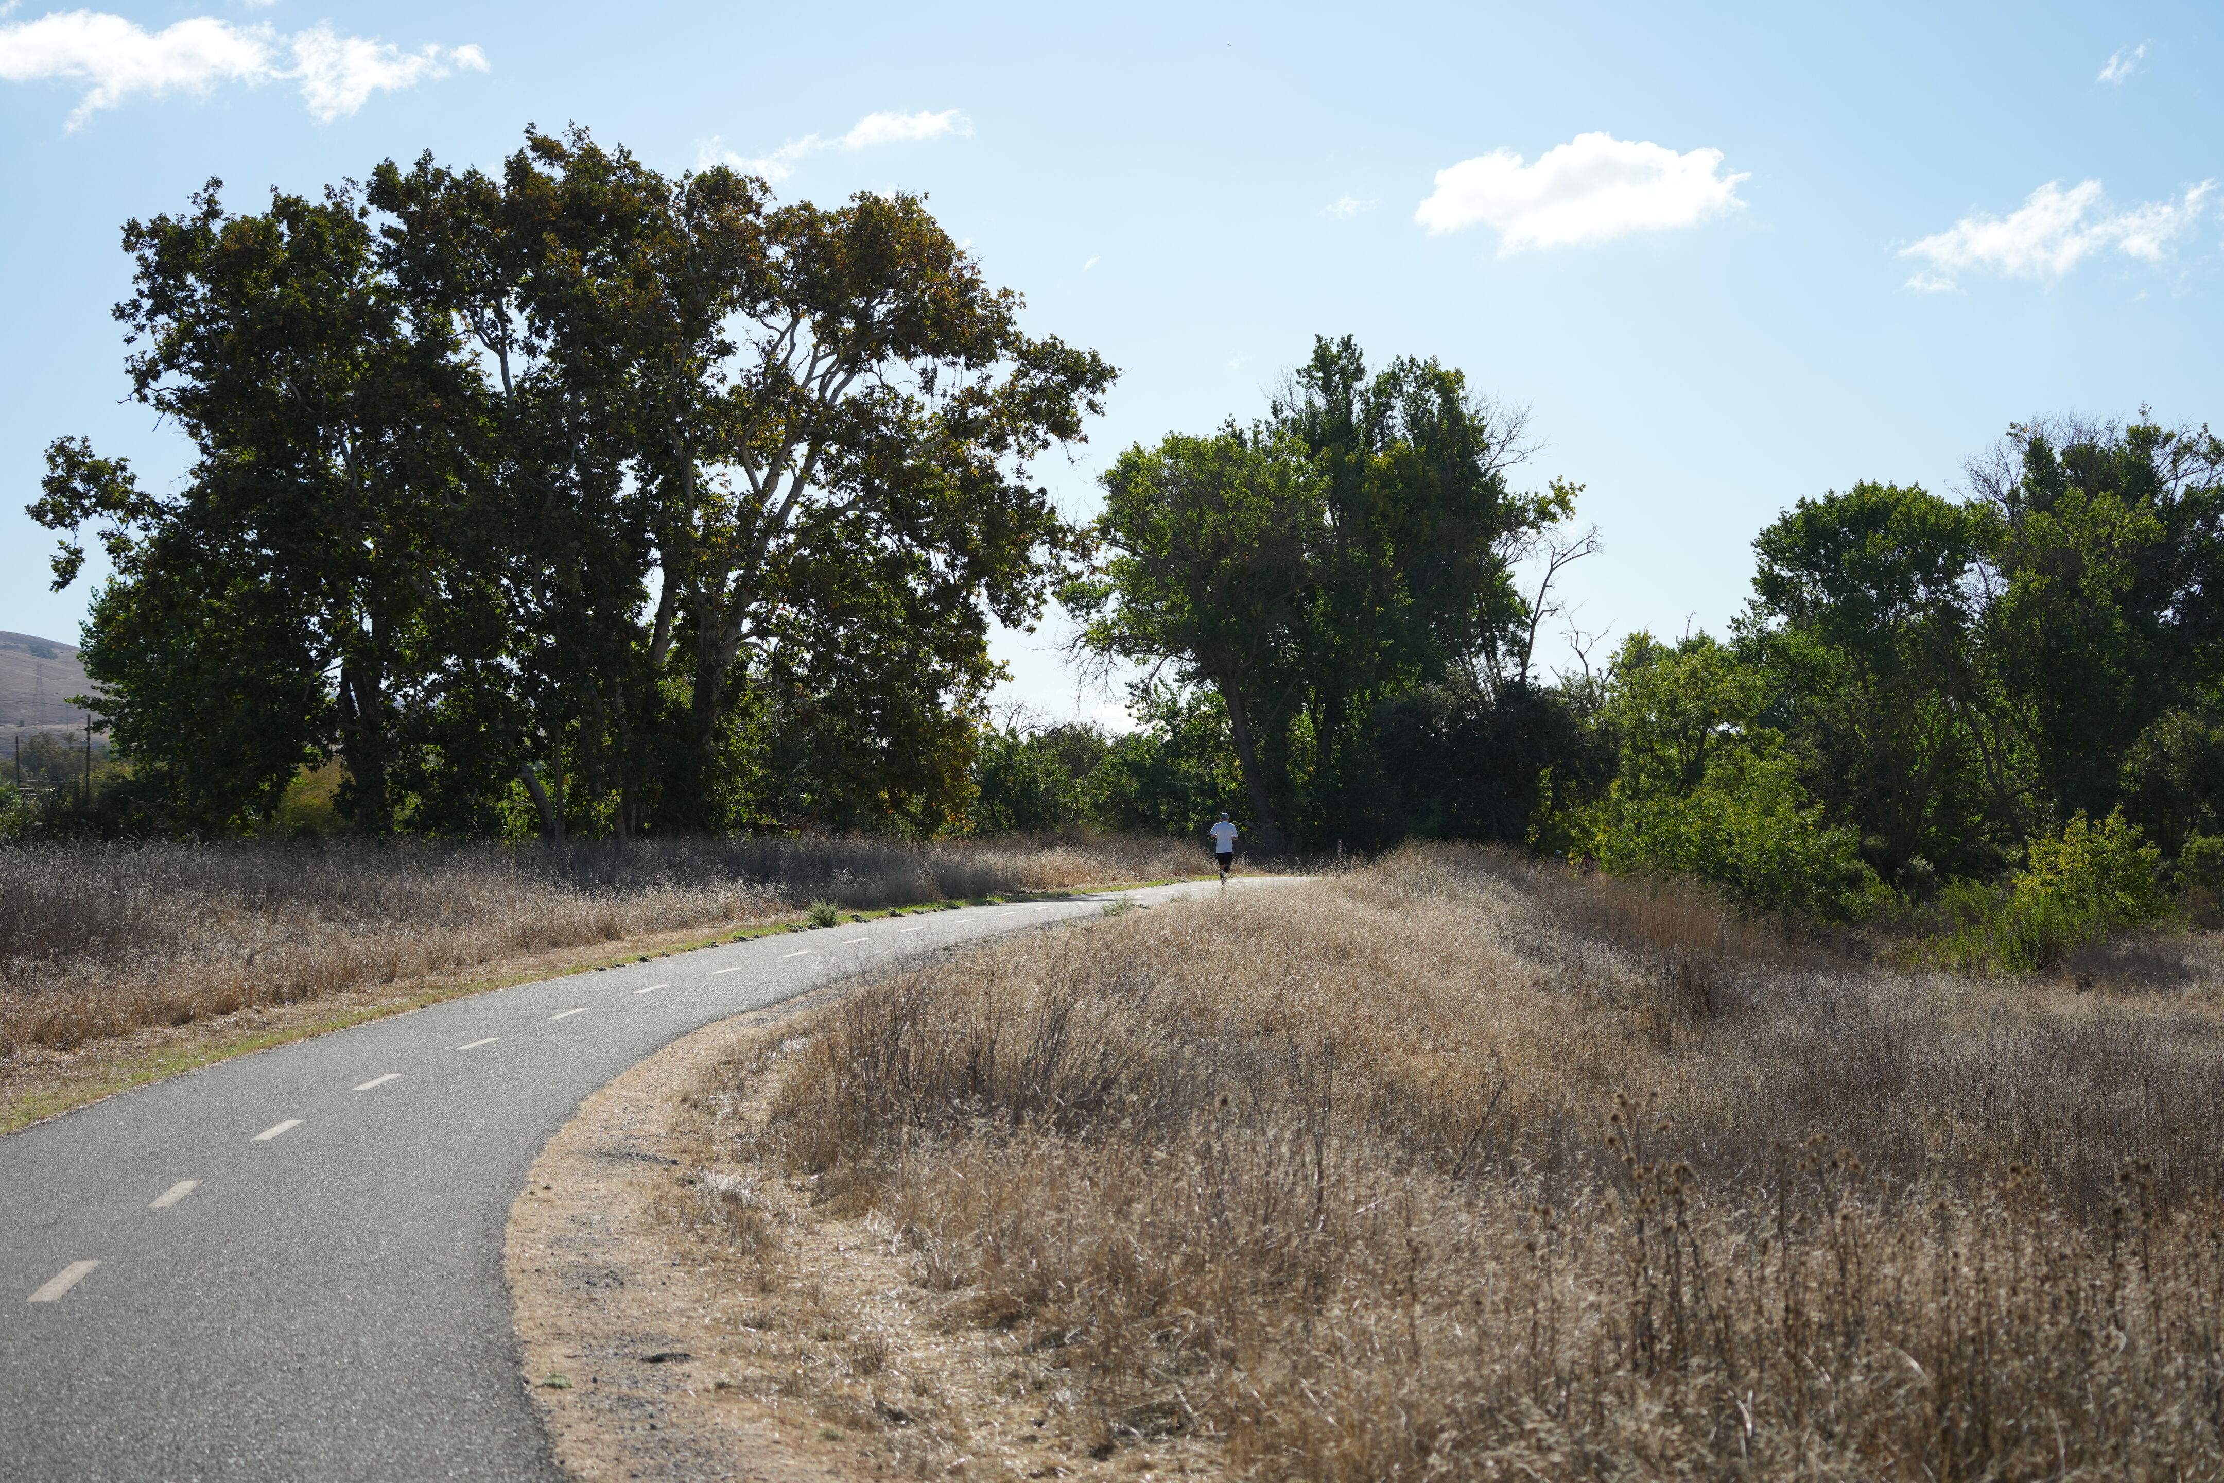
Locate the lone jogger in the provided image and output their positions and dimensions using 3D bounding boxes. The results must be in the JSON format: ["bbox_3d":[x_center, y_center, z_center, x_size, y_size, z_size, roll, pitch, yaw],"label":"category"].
[{"bbox_3d":[2.560,2.460,89.000,0.620,1.690,0.620,0,-1,11],"label":"lone jogger"}]

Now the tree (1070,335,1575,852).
[{"bbox_3d":[6.050,-4.200,112.000,14.400,15.000,12.500,0,-1,0],"label":"tree"}]

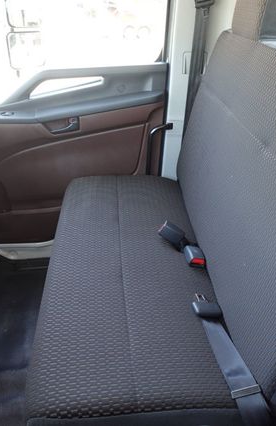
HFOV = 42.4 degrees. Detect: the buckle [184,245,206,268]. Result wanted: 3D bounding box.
[{"bbox_3d":[0.175,0.131,1.088,0.046,0.027,0.072,-2,32,-4],"label":"buckle"}]

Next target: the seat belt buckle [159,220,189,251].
[{"bbox_3d":[0.113,0.071,1.156,0.080,0.047,0.030,40,31,29],"label":"seat belt buckle"}]

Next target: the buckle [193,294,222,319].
[{"bbox_3d":[0.174,0.240,0.921,0.058,0.020,0.066,-2,32,-4],"label":"buckle"}]

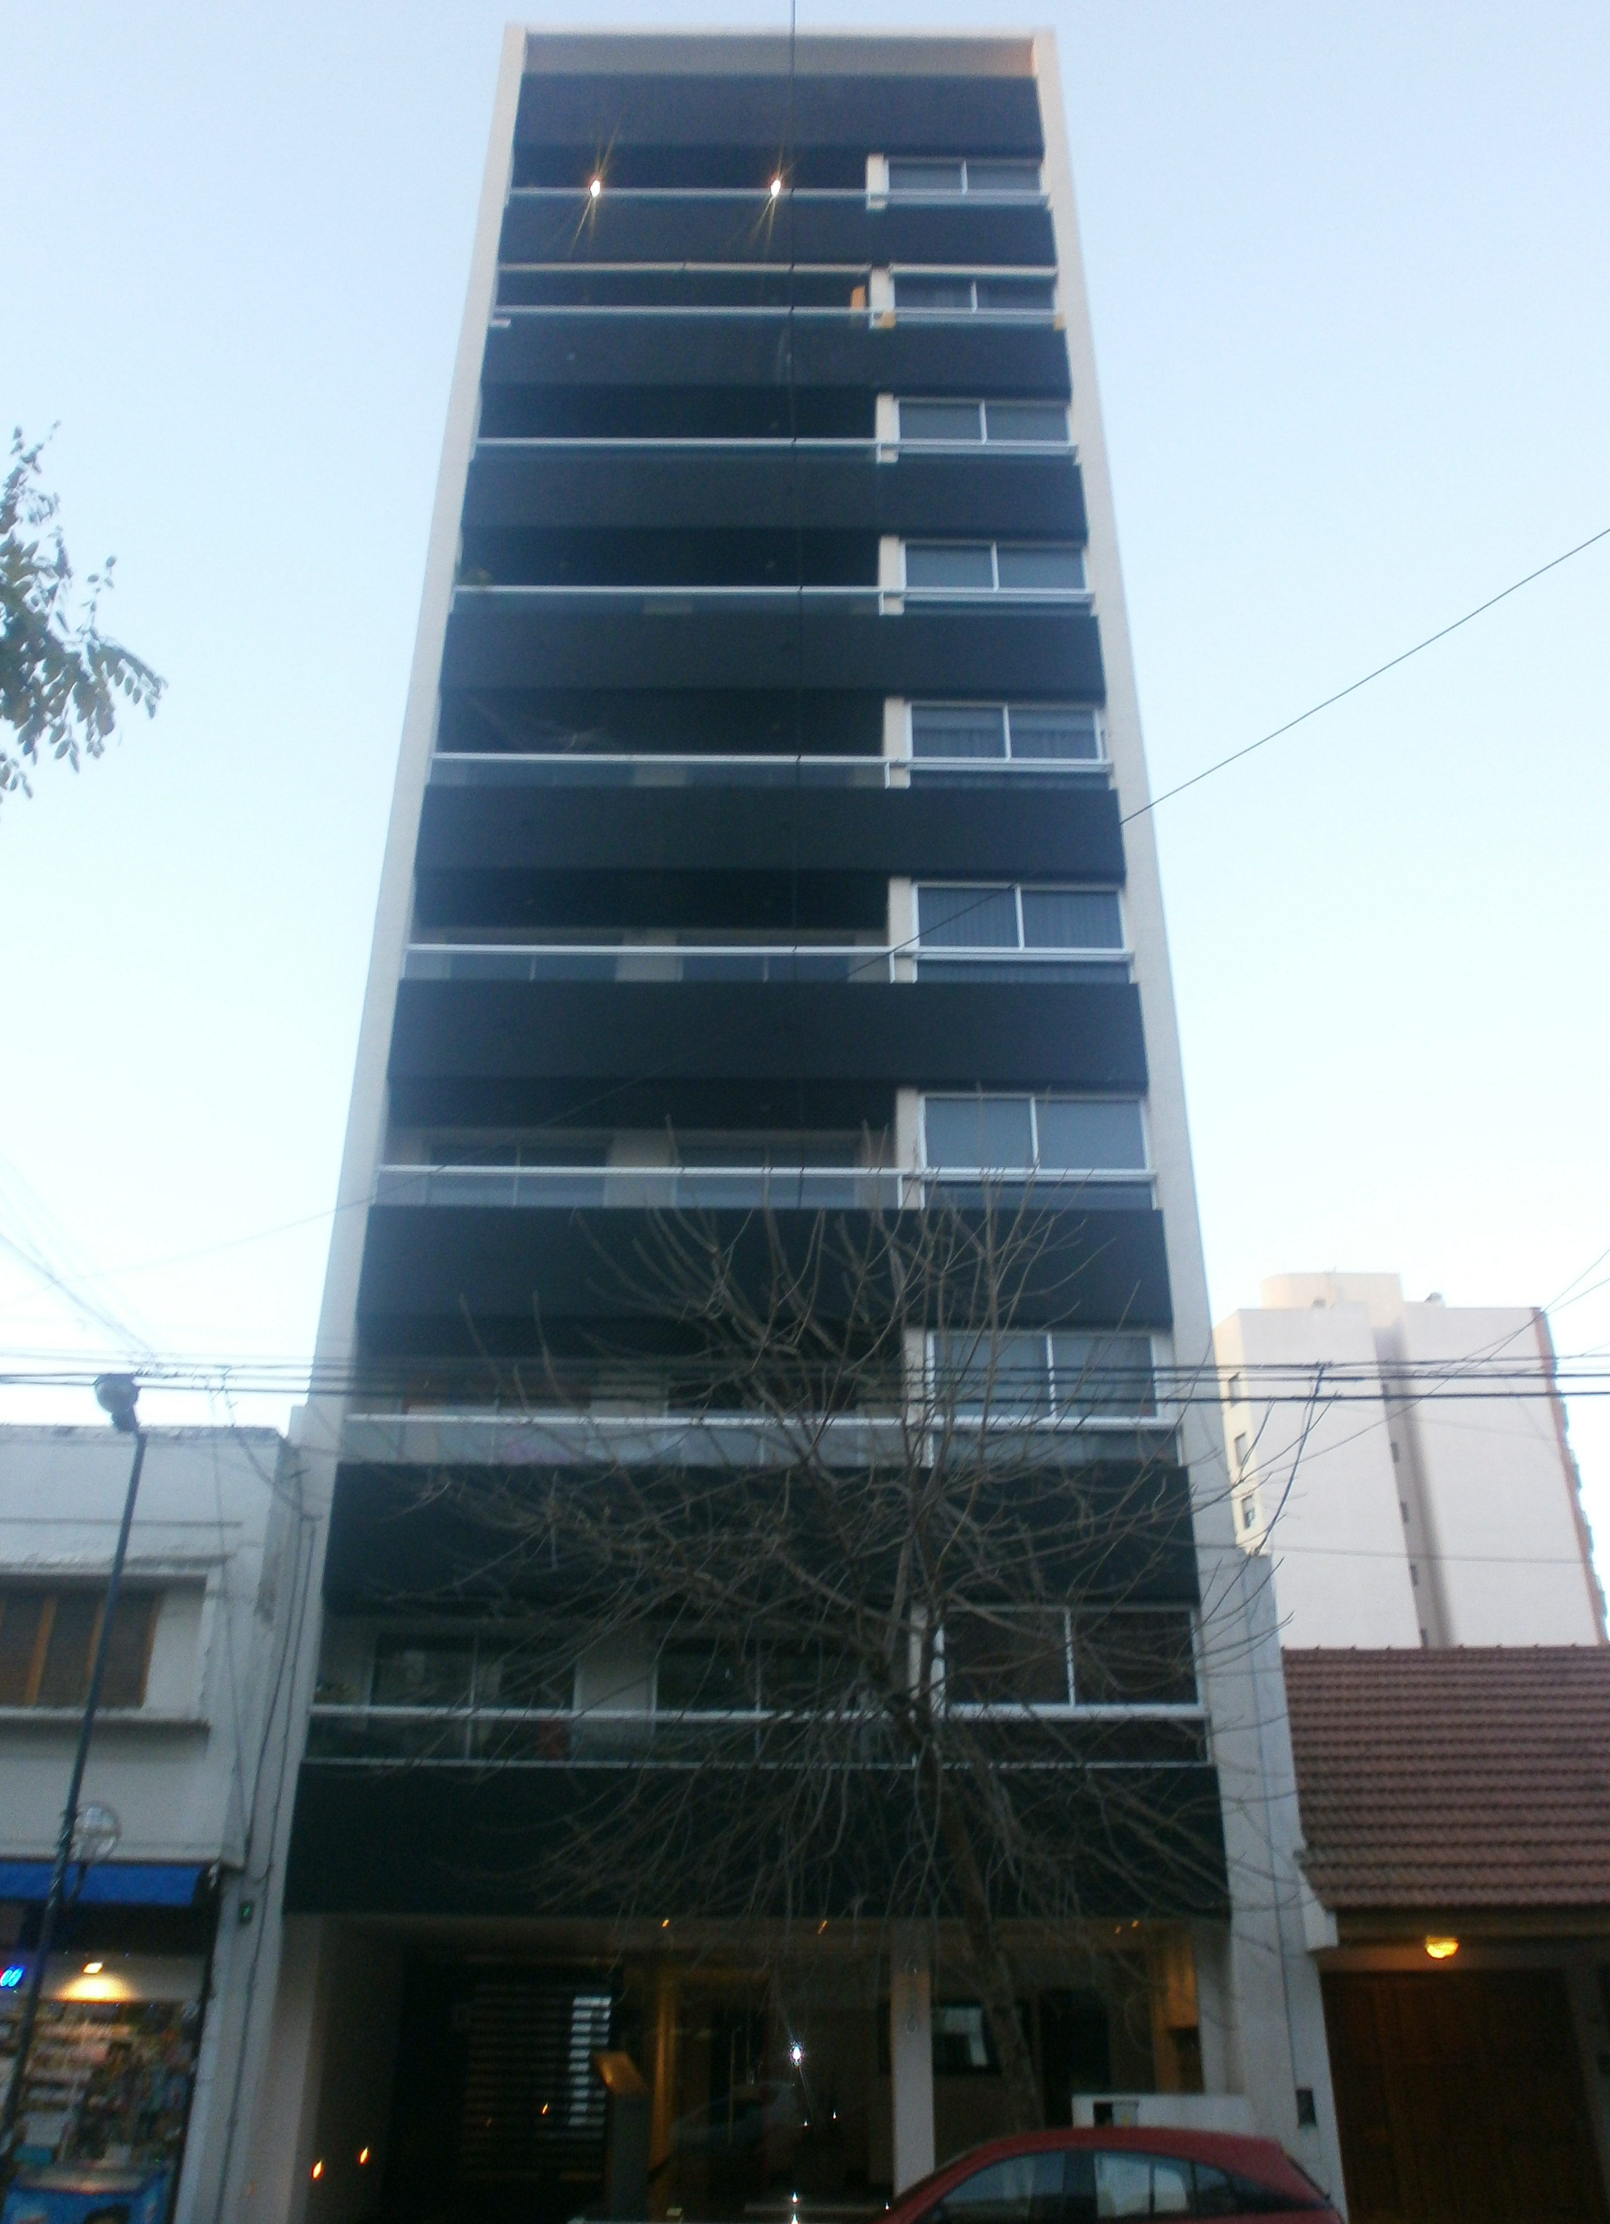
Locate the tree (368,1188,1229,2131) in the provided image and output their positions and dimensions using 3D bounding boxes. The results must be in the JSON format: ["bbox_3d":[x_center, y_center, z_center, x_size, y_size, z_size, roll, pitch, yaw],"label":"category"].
[{"bbox_3d":[0.010,4.347,12.423,6.500,7.400,5.600,0,-28,-1],"label":"tree"}]

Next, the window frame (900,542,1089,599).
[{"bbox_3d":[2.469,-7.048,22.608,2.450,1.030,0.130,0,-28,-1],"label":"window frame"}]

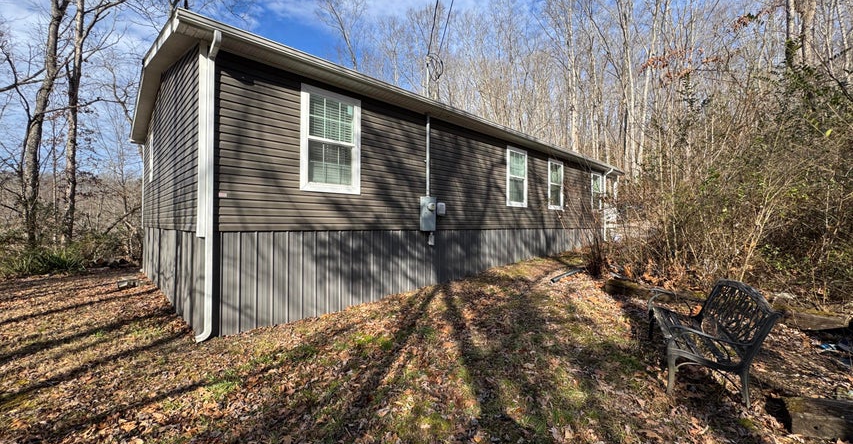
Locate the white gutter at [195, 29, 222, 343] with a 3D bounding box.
[{"bbox_3d":[-2.864,-0.444,4.518,0.190,4.050,0.330,1,-1,-43],"label":"white gutter"}]

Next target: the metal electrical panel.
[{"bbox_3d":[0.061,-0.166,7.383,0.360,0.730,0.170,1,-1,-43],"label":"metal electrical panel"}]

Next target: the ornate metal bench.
[{"bbox_3d":[2.690,1.035,3.420,0.670,0.870,1.310,2,3,27],"label":"ornate metal bench"}]

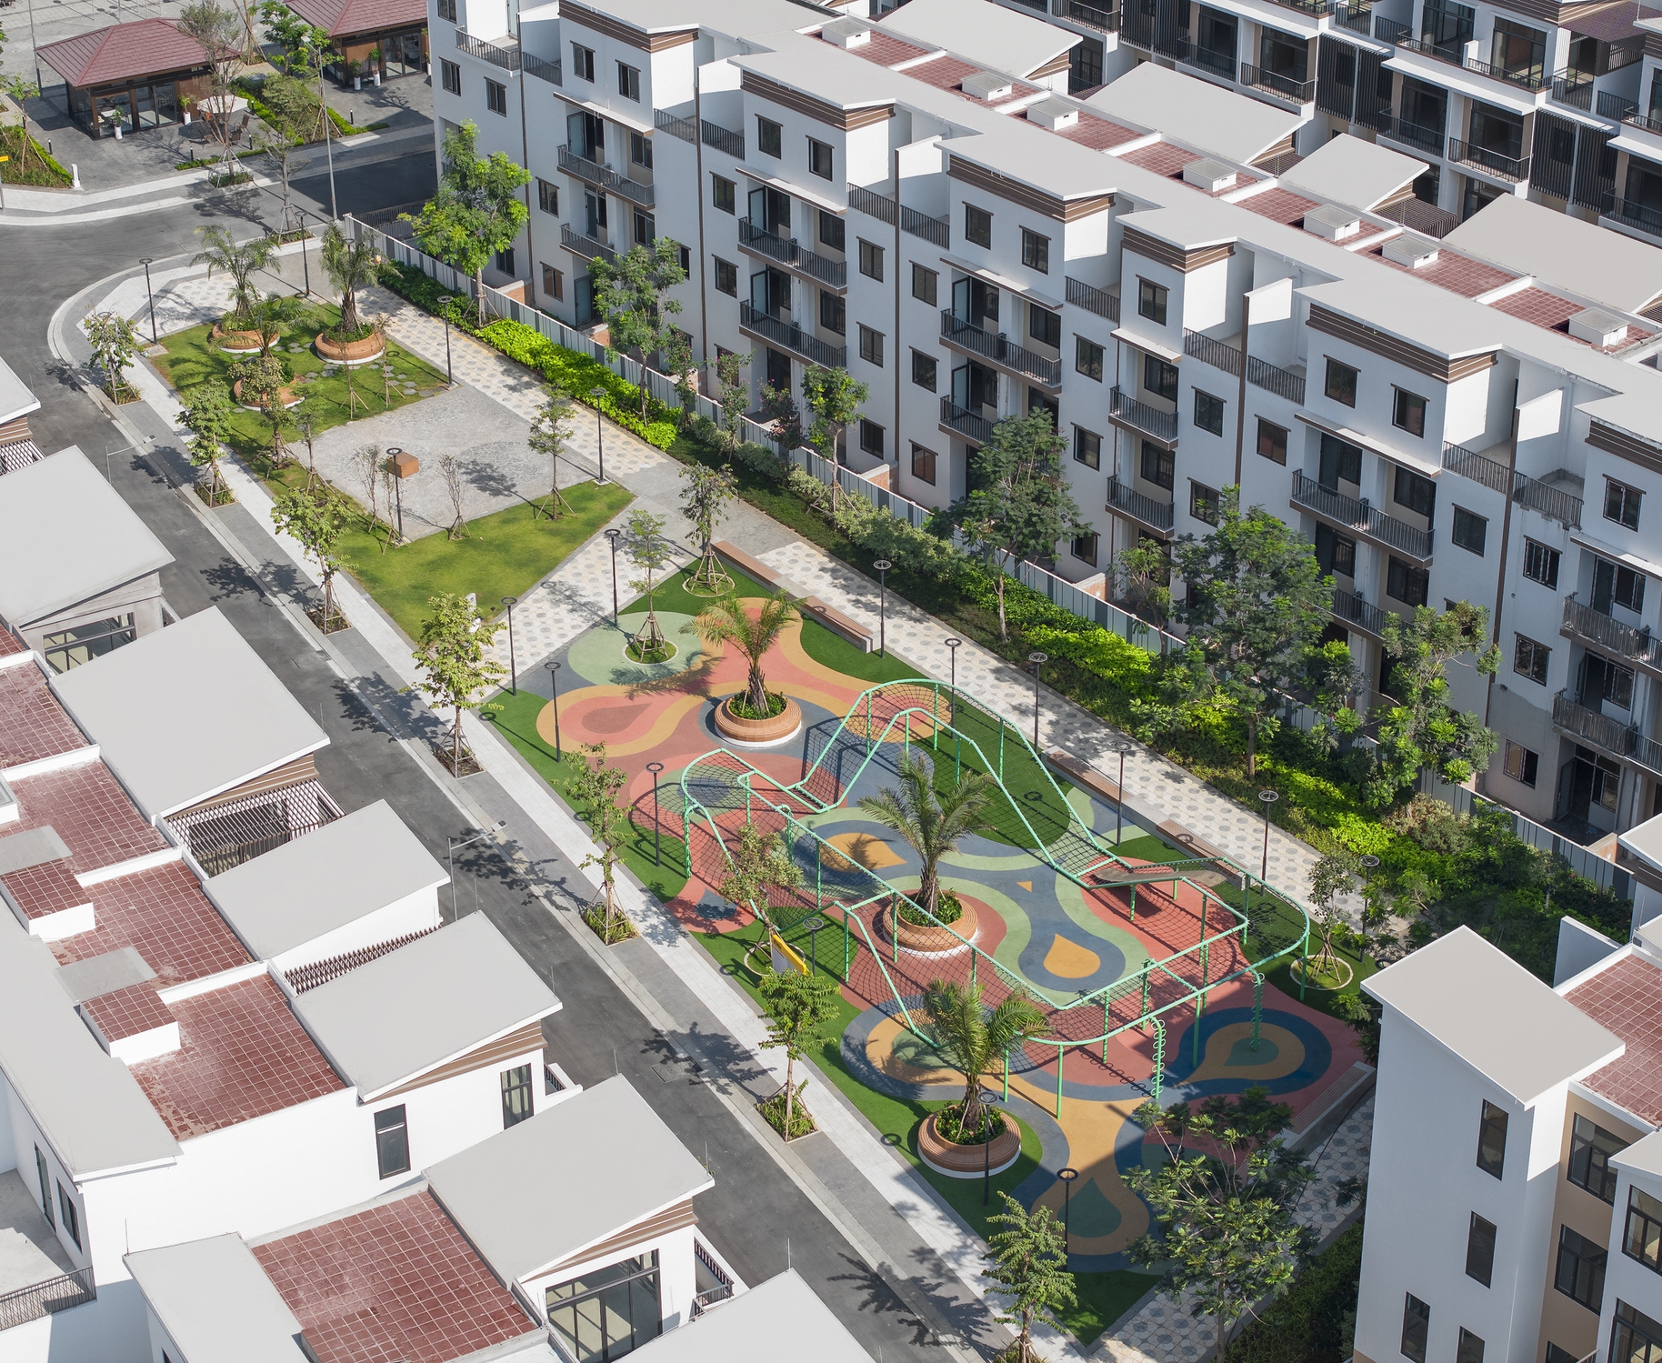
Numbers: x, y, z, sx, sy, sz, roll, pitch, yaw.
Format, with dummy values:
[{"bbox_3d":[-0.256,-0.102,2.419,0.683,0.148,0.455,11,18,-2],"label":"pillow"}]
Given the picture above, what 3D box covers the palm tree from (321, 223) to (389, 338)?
[{"bbox_3d":[-19.131,-15.875,146.445,3.150,4.631,3.150,-1,30,0],"label":"palm tree"}]

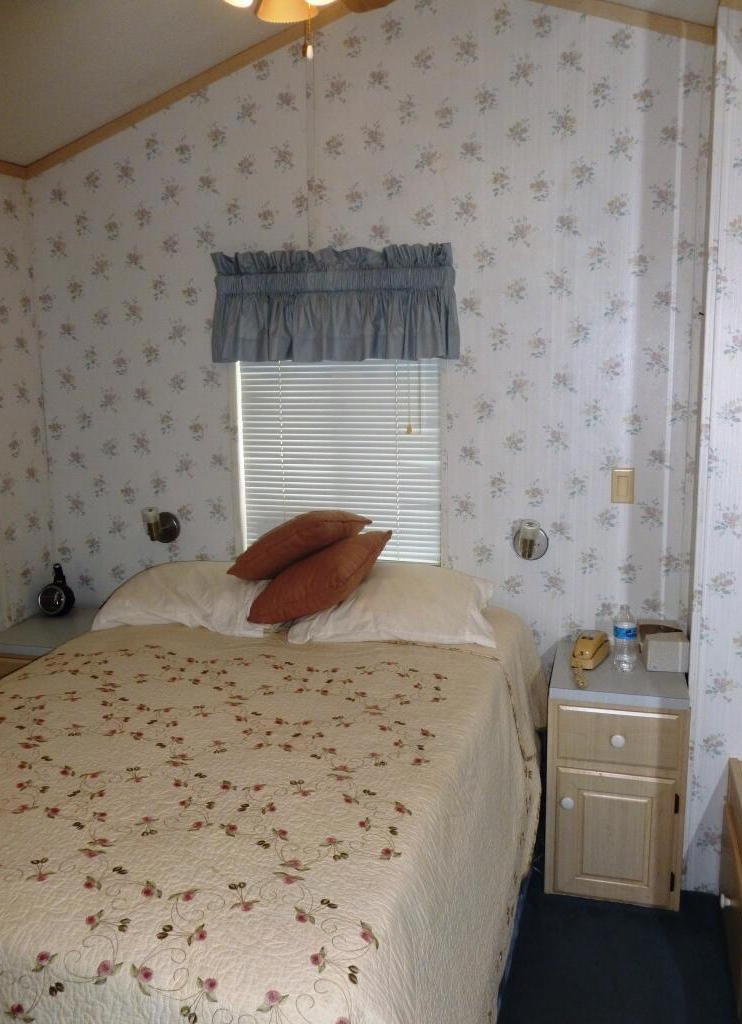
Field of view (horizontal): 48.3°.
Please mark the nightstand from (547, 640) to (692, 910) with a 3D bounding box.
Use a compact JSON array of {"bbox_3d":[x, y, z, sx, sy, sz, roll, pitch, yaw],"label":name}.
[{"bbox_3d":[0.761,0.805,2.596,0.380,0.640,0.410,2,9,15],"label":"nightstand"}]

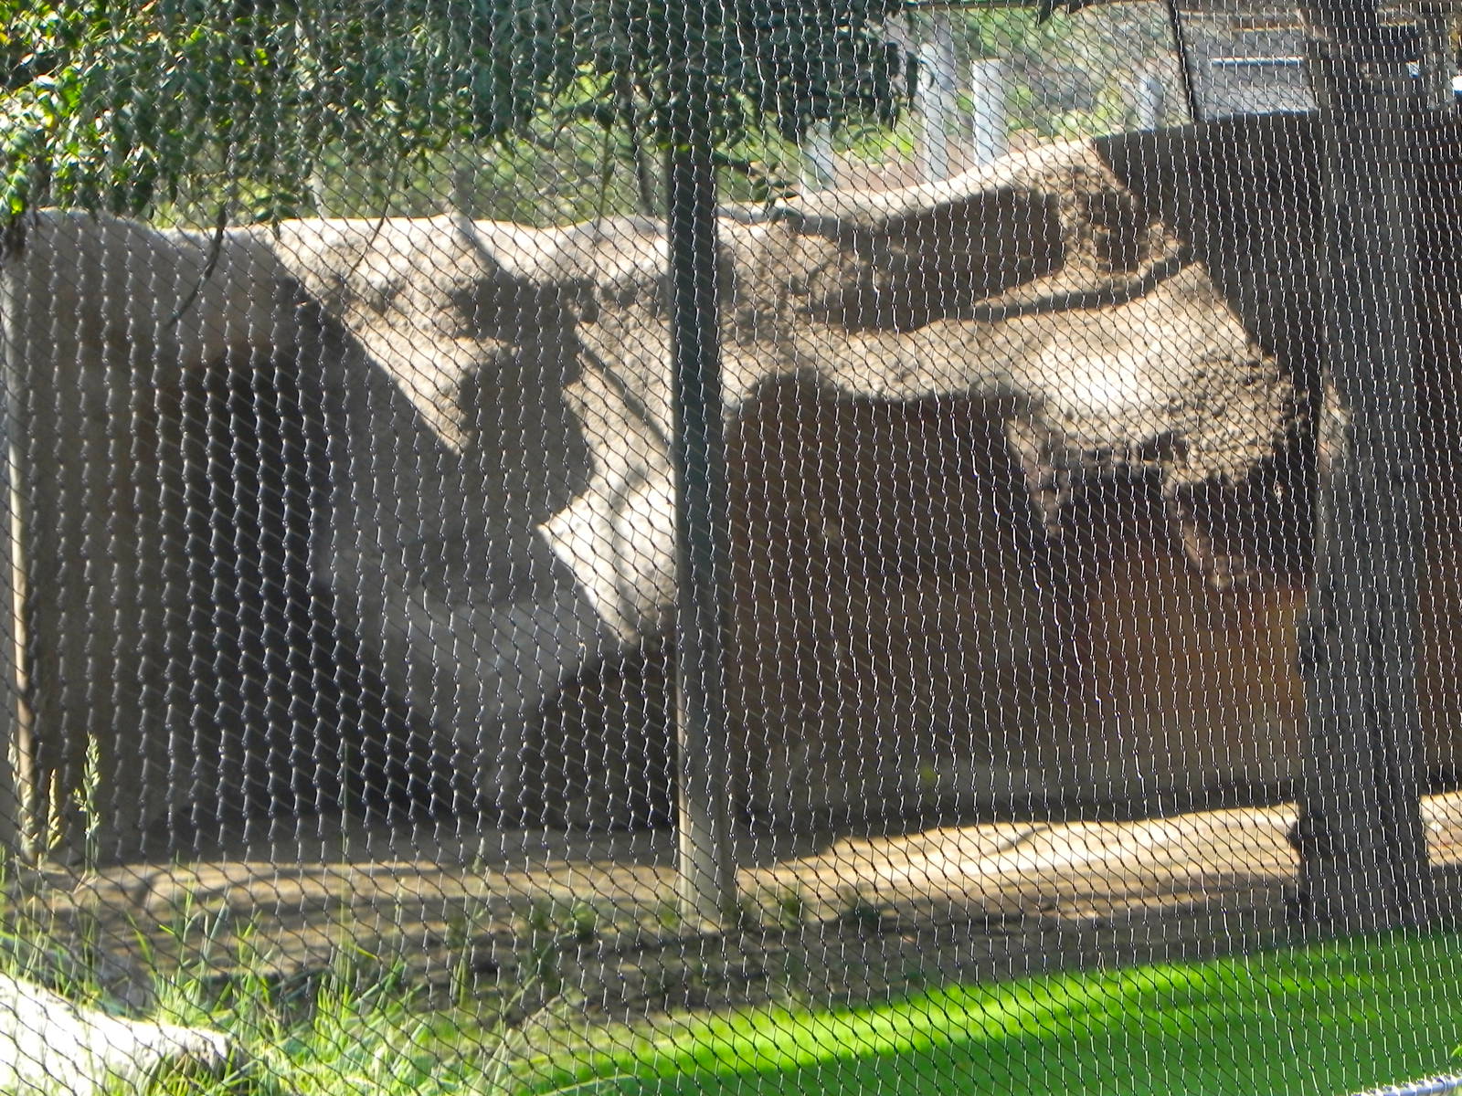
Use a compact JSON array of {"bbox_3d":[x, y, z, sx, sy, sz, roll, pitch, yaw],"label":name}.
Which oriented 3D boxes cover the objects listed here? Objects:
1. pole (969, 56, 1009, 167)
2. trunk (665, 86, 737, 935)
[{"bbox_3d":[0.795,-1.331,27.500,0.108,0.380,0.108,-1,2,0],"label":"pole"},{"bbox_3d":[-0.068,-0.134,20.000,0.114,2.000,0.114,-1,2,0],"label":"trunk"}]

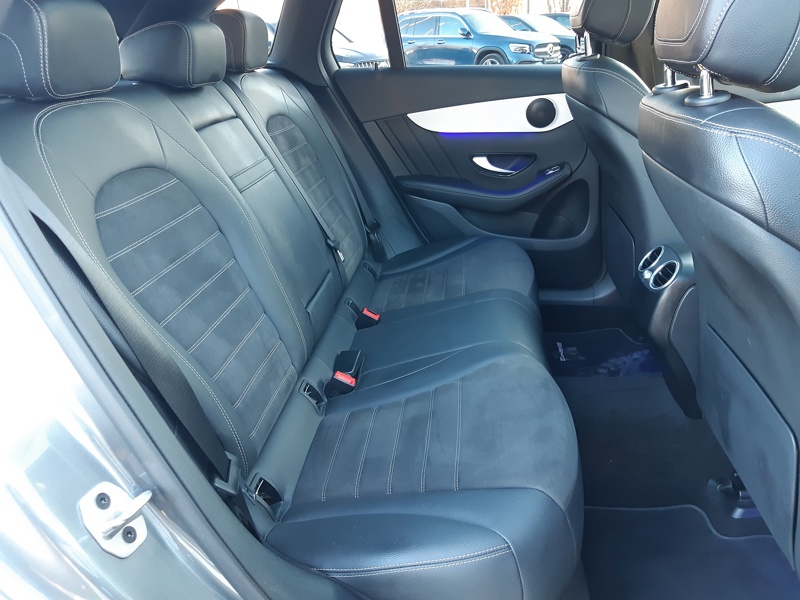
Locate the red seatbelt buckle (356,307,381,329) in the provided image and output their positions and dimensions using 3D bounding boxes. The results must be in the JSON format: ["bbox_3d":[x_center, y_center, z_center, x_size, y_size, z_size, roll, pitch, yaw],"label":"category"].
[{"bbox_3d":[-0.082,0.050,1.522,0.048,0.053,0.028,30,25,-6],"label":"red seatbelt buckle"}]

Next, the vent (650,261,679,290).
[{"bbox_3d":[0.529,-0.044,1.187,0.025,0.071,0.071,35,22,-11],"label":"vent"}]

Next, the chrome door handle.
[{"bbox_3d":[0.300,-0.423,1.891,0.140,0.054,0.030,3,24,7],"label":"chrome door handle"}]

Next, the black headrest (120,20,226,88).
[{"bbox_3d":[-0.425,-0.483,1.175,0.150,0.115,0.220,3,24,7],"label":"black headrest"}]

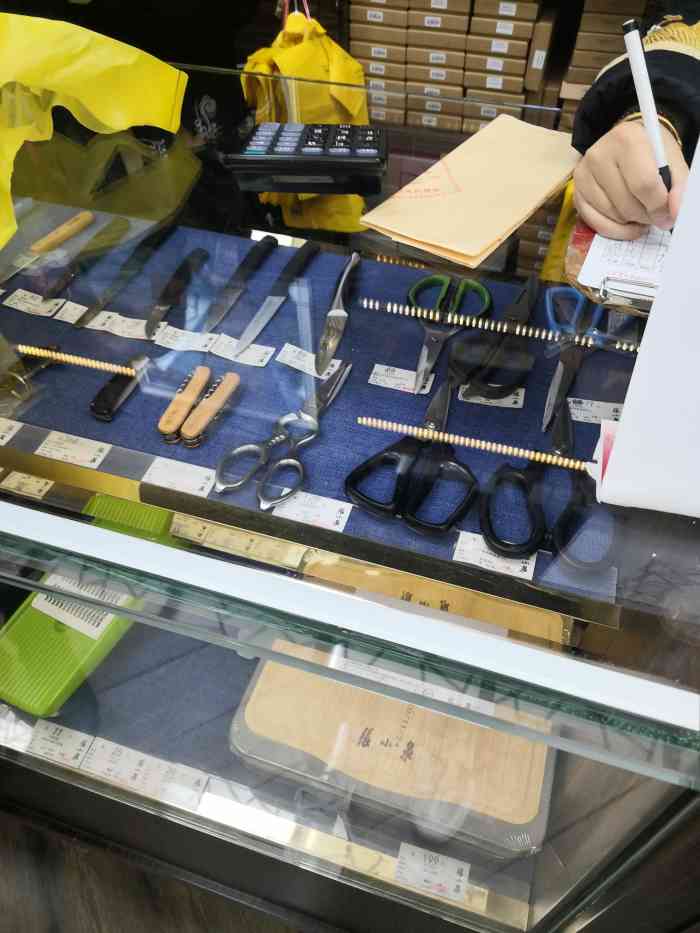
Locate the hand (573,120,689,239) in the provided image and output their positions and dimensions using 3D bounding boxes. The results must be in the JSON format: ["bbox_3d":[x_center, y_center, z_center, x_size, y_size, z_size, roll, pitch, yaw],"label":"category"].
[{"bbox_3d":[0.202,-0.204,0.502,0.088,0.060,0.088,4,51,5],"label":"hand"}]

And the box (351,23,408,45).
[{"bbox_3d":[0.085,-0.890,1.388,0.110,0.028,0.200,13,52,12],"label":"box"}]

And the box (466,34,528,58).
[{"bbox_3d":[0.299,-0.839,1.343,0.110,0.028,0.200,13,52,12],"label":"box"}]

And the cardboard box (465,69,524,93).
[{"bbox_3d":[0.303,-0.801,1.389,0.110,0.028,0.200,13,52,12],"label":"cardboard box"}]

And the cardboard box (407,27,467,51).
[{"bbox_3d":[0.191,-0.865,1.365,0.110,0.028,0.200,13,52,12],"label":"cardboard box"}]

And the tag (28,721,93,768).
[{"bbox_3d":[-0.361,0.346,0.875,0.077,0.002,0.037,13,52,12],"label":"tag"}]

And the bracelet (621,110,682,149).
[{"bbox_3d":[0.222,-0.239,0.517,0.055,0.060,0.012,26,67,18],"label":"bracelet"}]

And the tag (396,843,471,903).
[{"bbox_3d":[0.092,0.447,0.775,0.077,0.002,0.037,13,52,12],"label":"tag"}]

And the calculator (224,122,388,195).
[{"bbox_3d":[-0.035,-0.263,0.586,0.130,0.026,0.100,4,51,5],"label":"calculator"}]

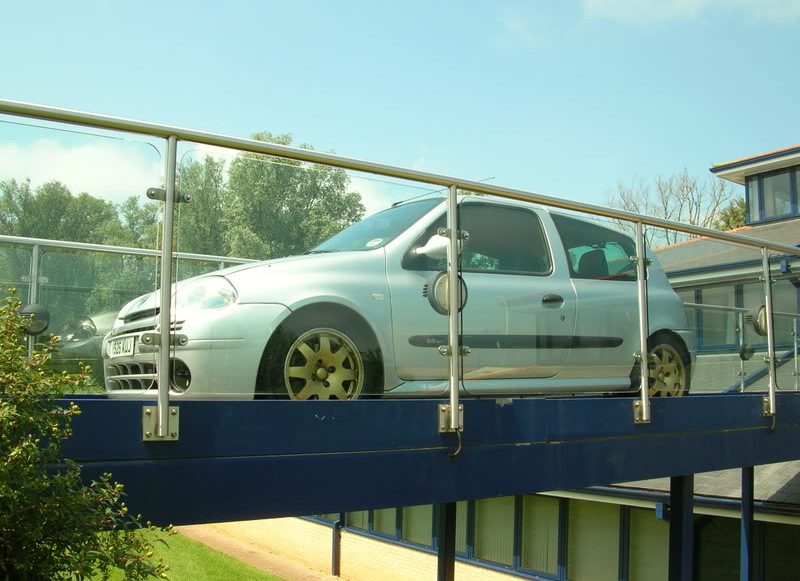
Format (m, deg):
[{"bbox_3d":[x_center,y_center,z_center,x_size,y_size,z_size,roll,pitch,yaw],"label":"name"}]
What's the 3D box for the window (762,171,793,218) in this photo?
[{"bbox_3d":[9.339,-2.375,20.000,0.070,1.020,0.800,5,-9,-34],"label":"window"}]

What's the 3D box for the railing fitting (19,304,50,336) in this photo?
[{"bbox_3d":[-2.191,0.176,4.850,0.190,0.190,0.110,5,-9,-34],"label":"railing fitting"}]

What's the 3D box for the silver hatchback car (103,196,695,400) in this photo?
[{"bbox_3d":[0.173,0.118,5.030,3.780,1.420,1.710,5,-9,-34],"label":"silver hatchback car"}]

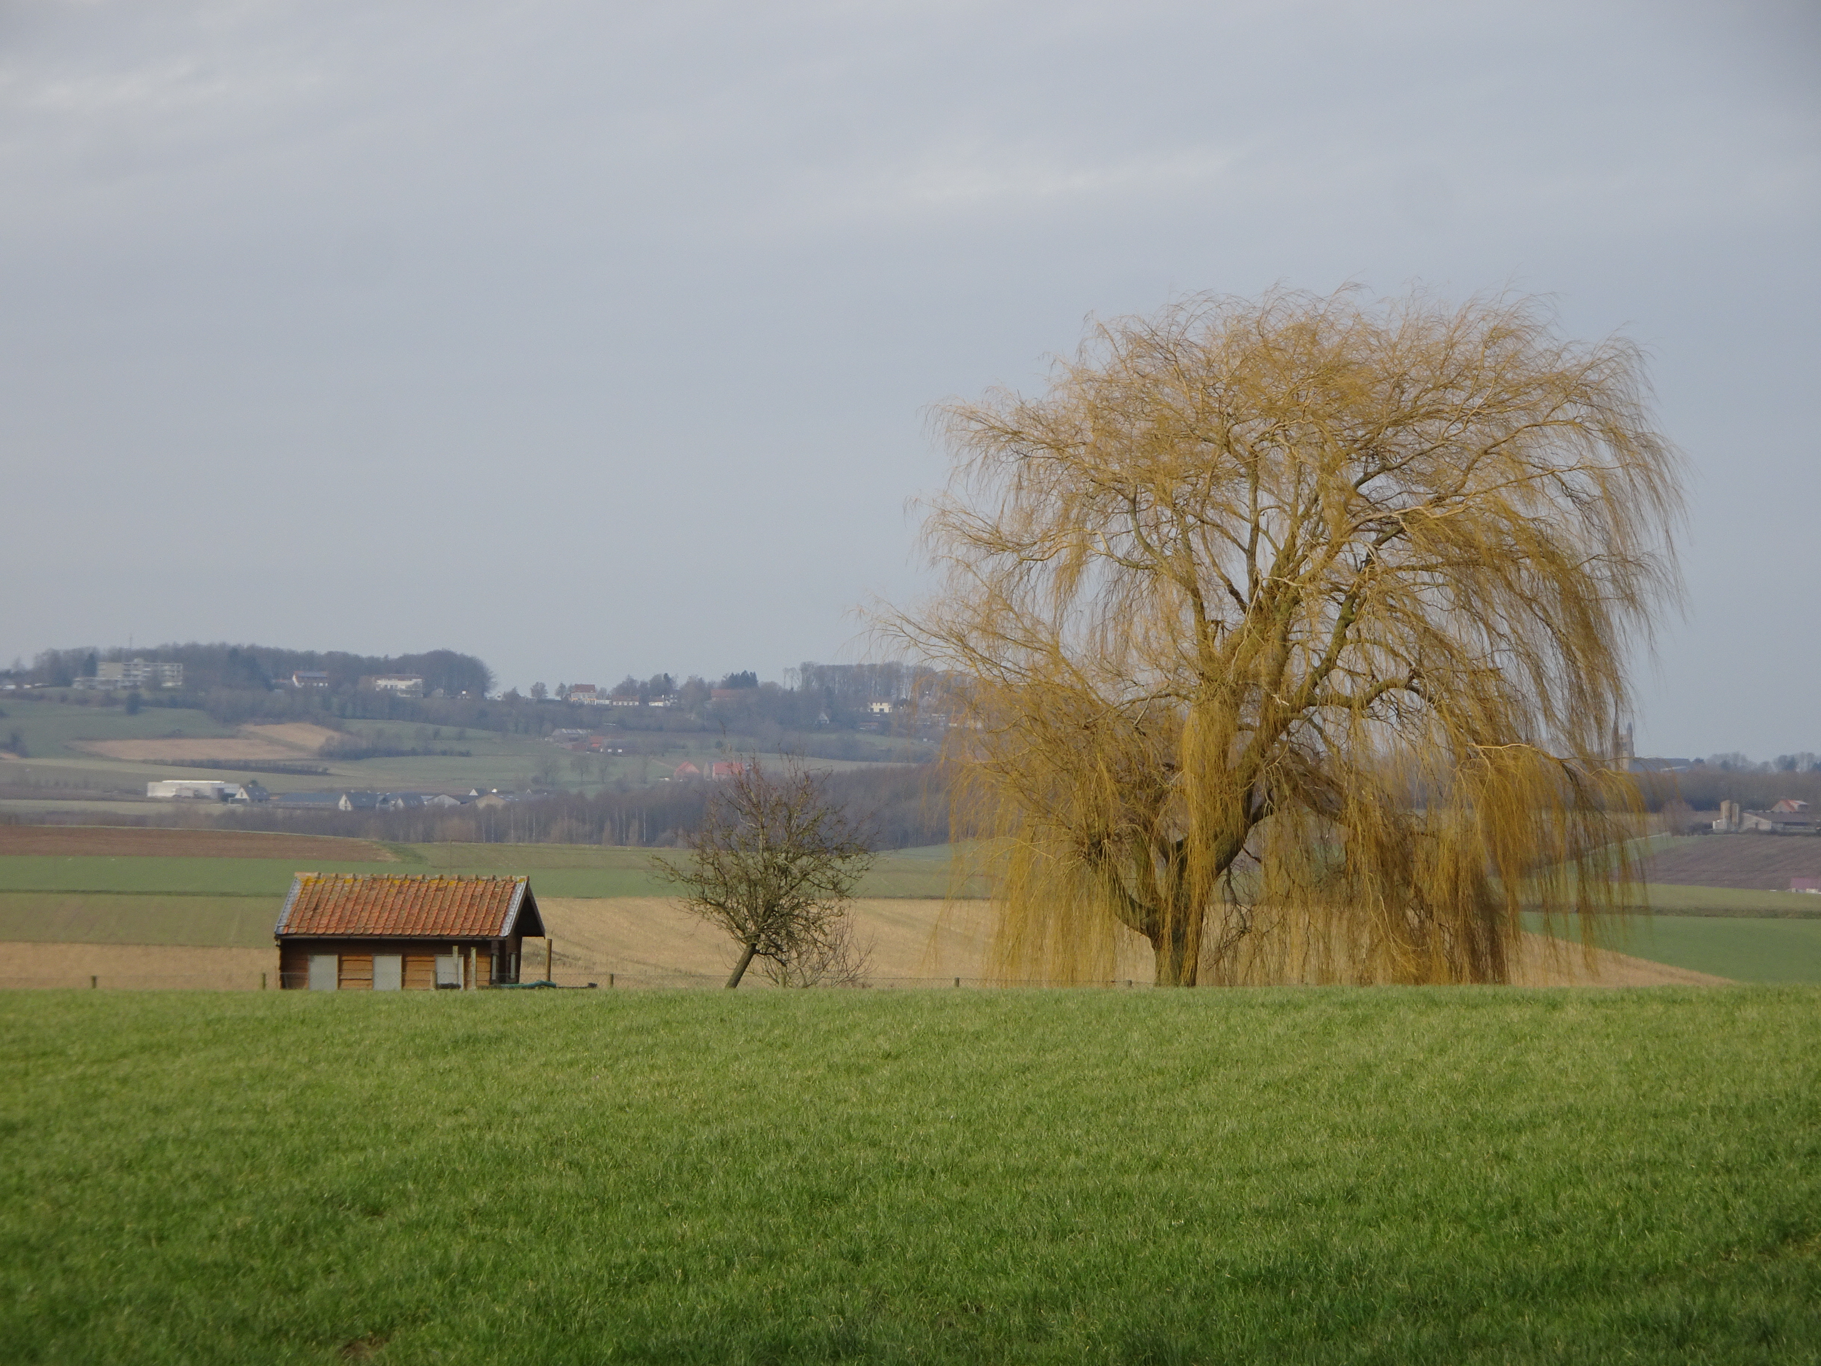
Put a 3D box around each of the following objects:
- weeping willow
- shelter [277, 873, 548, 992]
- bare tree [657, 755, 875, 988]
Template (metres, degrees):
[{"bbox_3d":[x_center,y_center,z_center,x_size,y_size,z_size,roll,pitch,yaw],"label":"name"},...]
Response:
[{"bbox_3d":[7.570,-0.600,169.000,16.100,14.800,14.800,0,0,0],"label":"weeping willow"},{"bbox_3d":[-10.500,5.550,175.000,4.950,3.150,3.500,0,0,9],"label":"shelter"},{"bbox_3d":[-2.940,4.150,170.000,4.450,5.300,4.200,0,0,0],"label":"bare tree"}]

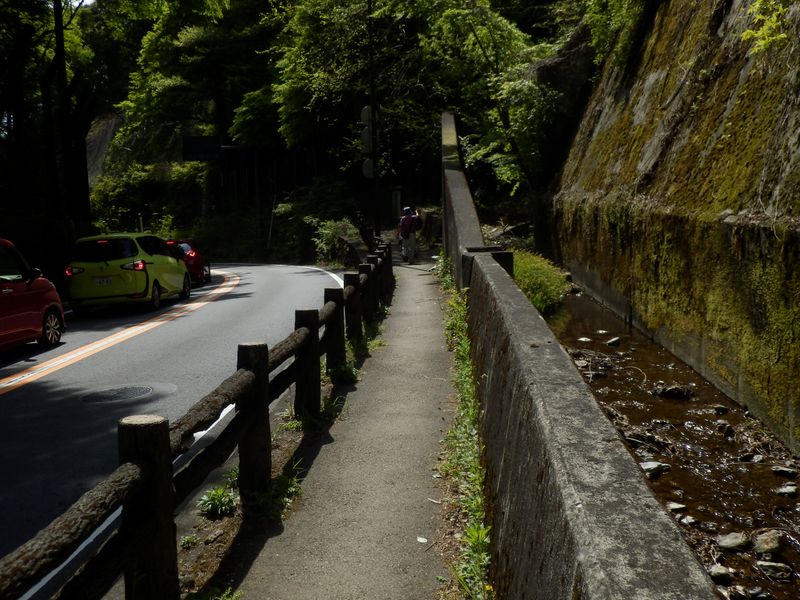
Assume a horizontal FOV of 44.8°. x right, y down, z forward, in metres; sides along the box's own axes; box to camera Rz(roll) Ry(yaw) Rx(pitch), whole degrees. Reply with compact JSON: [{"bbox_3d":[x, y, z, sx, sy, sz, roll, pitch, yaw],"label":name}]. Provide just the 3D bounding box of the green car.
[{"bbox_3d":[-5.860,-0.680,21.400,1.700,1.680,4.240,-4,6,2],"label":"green car"}]

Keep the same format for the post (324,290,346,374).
[{"bbox_3d":[-0.623,0.302,9.300,0.170,0.810,0.170,-1,6,2],"label":"post"}]

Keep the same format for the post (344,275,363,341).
[{"bbox_3d":[-0.545,0.099,11.300,0.170,0.810,0.170,-1,6,2],"label":"post"}]

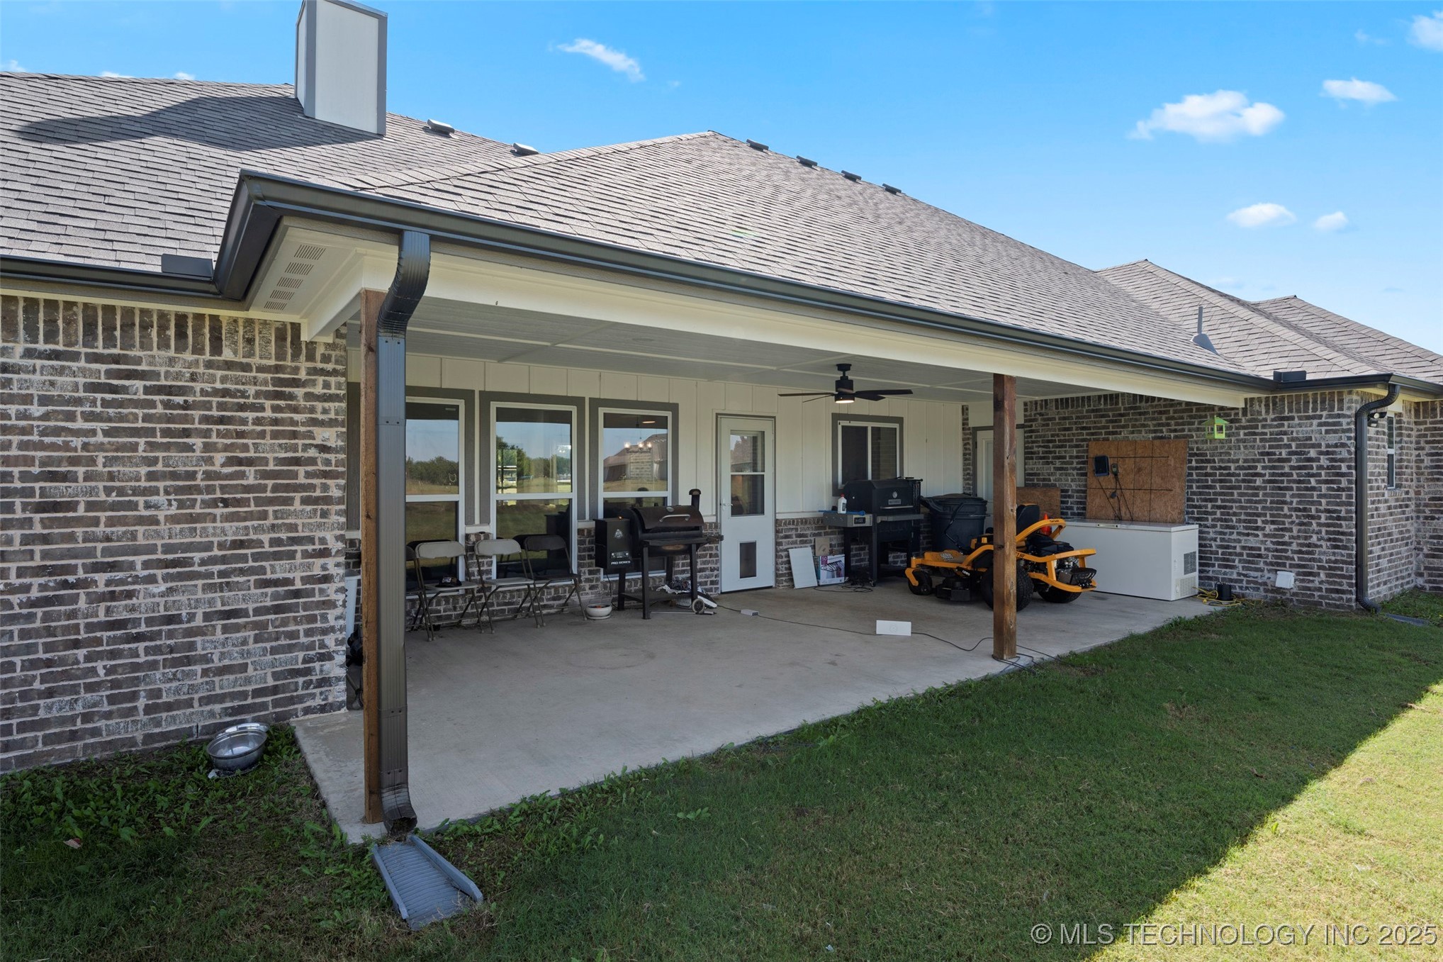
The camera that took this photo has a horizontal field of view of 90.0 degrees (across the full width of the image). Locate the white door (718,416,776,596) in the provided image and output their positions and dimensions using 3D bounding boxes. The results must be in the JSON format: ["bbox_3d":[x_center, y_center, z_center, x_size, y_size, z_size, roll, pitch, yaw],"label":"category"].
[{"bbox_3d":[0.300,0.279,8.732,0.850,2.080,0.080,-1,1,-36],"label":"white door"}]

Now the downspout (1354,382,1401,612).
[{"bbox_3d":[7.097,0.184,7.805,0.110,2.450,0.340,-1,1,-36],"label":"downspout"}]

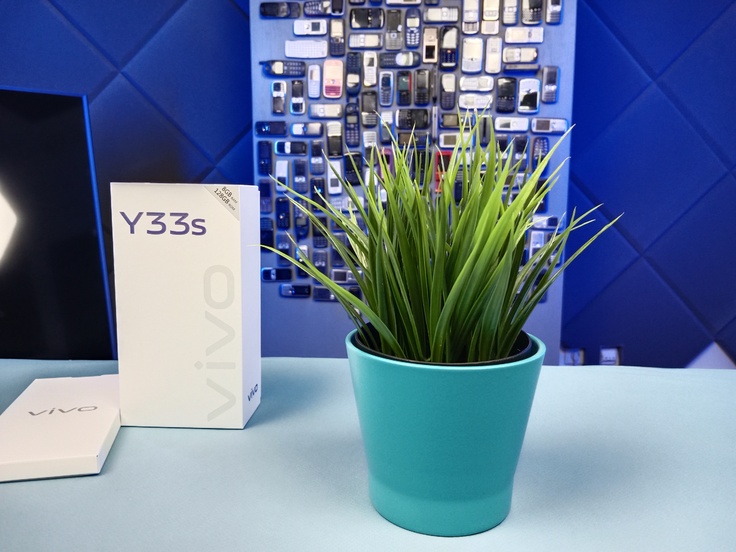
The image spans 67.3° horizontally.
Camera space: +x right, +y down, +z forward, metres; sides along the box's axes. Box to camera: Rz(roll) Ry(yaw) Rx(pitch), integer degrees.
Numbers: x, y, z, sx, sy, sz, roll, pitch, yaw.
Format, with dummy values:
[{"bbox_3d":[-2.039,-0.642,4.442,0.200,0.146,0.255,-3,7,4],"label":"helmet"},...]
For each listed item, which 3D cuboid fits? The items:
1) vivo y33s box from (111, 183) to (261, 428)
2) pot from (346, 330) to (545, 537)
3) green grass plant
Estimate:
[{"bbox_3d":[-0.135,0.021,0.425,0.093,0.178,0.053,1,7,3],"label":"vivo y33s box"},{"bbox_3d":[0.041,0.081,0.308,0.107,0.090,0.107,1,7,0],"label":"pot"},{"bbox_3d":[0.042,-0.021,0.297,0.192,0.130,0.170,1,7,0],"label":"green grass plant"}]

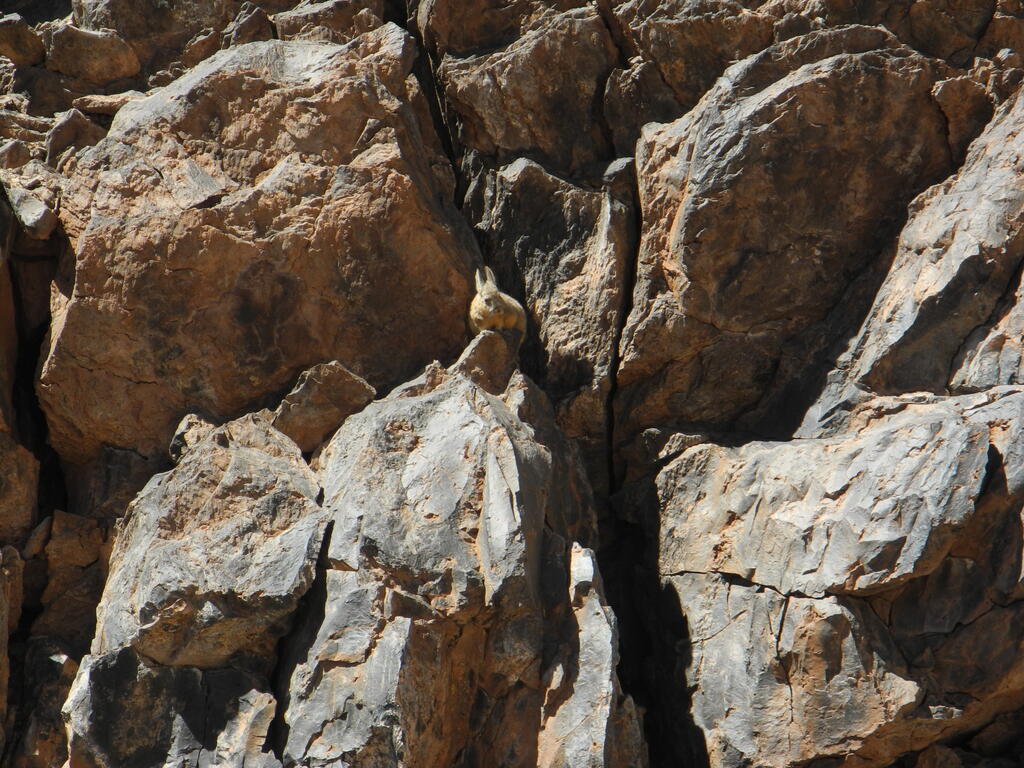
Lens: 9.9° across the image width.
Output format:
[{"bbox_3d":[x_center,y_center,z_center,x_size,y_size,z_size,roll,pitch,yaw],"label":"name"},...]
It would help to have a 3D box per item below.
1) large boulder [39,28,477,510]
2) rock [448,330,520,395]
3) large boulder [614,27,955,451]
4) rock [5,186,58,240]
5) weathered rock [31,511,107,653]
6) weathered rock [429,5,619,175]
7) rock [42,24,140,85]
[{"bbox_3d":[-0.852,-0.395,19.894,1.451,1.484,1.050,0,-7,0],"label":"large boulder"},{"bbox_3d":[-0.093,-0.074,19.404,0.227,0.195,0.200,0,-7,0],"label":"rock"},{"bbox_3d":[0.916,-0.489,19.894,1.132,1.332,0.850,0,-7,0],"label":"large boulder"},{"bbox_3d":[-1.616,-0.573,19.894,0.180,0.163,0.170,0,-7,0],"label":"rock"},{"bbox_3d":[-1.463,0.654,19.600,0.262,0.440,0.280,0,-7,0],"label":"weathered rock"},{"bbox_3d":[0.039,-1.005,20.188,0.642,0.533,0.420,0,-7,0],"label":"weathered rock"},{"bbox_3d":[-1.442,-1.130,20.286,0.333,0.185,0.250,0,-7,0],"label":"rock"}]

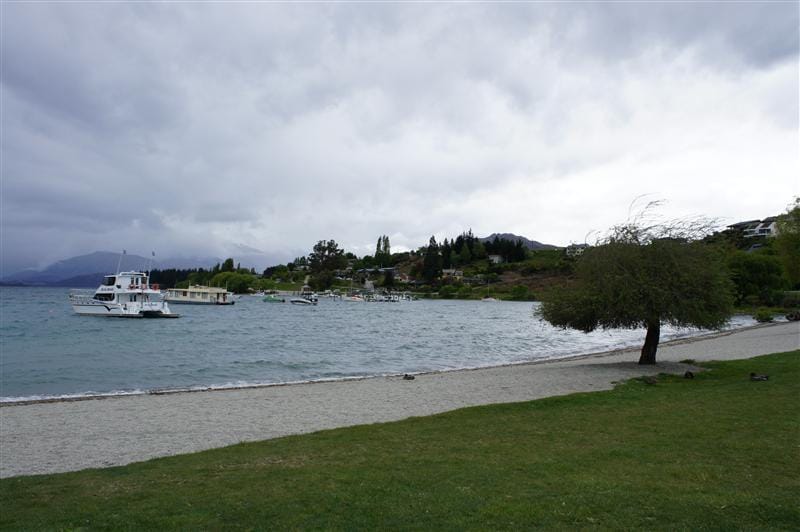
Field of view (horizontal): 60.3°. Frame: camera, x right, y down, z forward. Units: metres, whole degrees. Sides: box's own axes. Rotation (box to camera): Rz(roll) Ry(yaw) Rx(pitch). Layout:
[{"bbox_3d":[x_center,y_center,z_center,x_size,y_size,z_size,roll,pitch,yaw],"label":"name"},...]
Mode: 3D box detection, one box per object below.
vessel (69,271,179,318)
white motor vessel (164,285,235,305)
[{"bbox_3d":[-33.320,3.320,82.530,13.500,5.100,6.060,-1,-2,35],"label":"vessel"},{"bbox_3d":[-41.040,5.940,139.620,14.500,3.600,4.870,0,-2,25],"label":"white motor vessel"}]

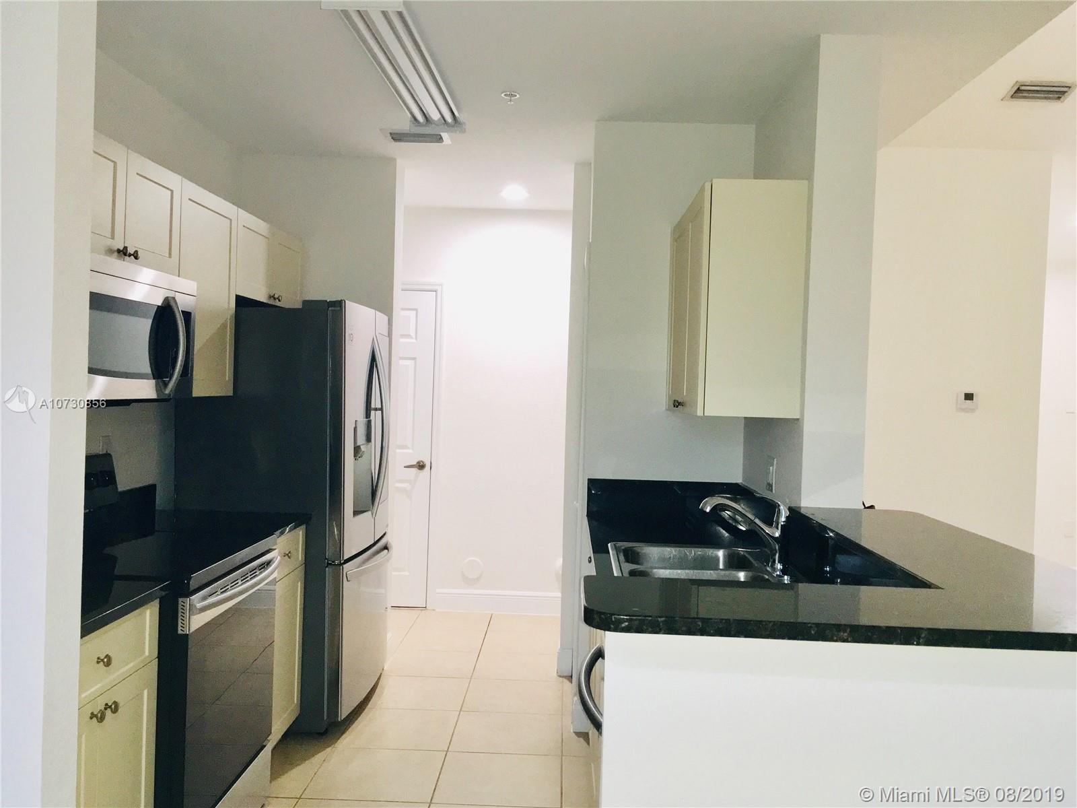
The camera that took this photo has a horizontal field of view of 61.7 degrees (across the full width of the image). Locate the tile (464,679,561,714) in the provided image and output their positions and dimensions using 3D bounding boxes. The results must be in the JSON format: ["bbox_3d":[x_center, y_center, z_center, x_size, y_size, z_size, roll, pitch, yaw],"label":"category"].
[{"bbox_3d":[-0.114,1.380,4.251,0.451,0.010,0.451,2,1,2],"label":"tile"}]

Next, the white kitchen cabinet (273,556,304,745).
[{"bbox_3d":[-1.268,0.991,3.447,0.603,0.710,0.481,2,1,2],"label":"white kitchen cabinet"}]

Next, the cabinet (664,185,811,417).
[{"bbox_3d":[0.706,-0.346,3.359,0.332,0.766,0.875,2,1,2],"label":"cabinet"}]

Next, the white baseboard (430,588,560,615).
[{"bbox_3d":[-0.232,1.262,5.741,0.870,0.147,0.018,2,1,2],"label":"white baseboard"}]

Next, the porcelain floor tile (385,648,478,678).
[{"bbox_3d":[-0.550,1.351,4.701,0.446,0.010,0.447,2,1,2],"label":"porcelain floor tile"}]

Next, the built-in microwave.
[{"bbox_3d":[-1.383,-0.218,2.721,0.435,0.405,0.760,2,1,2],"label":"built-in microwave"}]

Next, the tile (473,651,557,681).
[{"bbox_3d":[-0.100,1.366,4.687,0.450,0.010,0.447,2,1,2],"label":"tile"}]

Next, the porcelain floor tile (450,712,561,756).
[{"bbox_3d":[-0.128,1.384,3.789,0.450,0.010,0.447,2,1,2],"label":"porcelain floor tile"}]

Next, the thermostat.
[{"bbox_3d":[2.127,-0.013,4.476,0.101,0.103,0.026,2,1,2],"label":"thermostat"}]

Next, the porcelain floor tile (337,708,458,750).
[{"bbox_3d":[-0.581,1.374,3.810,0.451,0.010,0.451,2,1,2],"label":"porcelain floor tile"}]

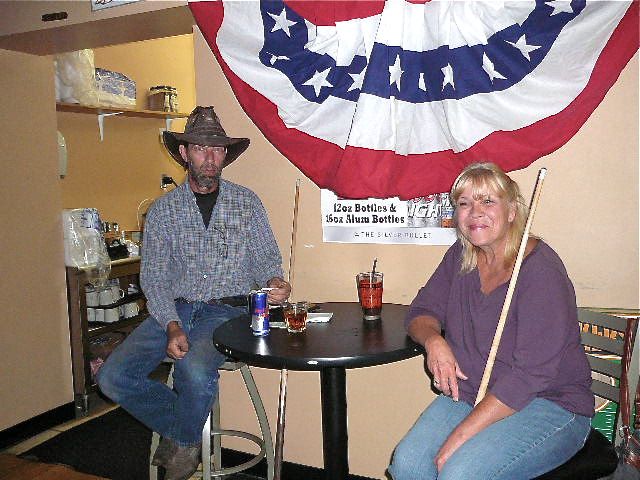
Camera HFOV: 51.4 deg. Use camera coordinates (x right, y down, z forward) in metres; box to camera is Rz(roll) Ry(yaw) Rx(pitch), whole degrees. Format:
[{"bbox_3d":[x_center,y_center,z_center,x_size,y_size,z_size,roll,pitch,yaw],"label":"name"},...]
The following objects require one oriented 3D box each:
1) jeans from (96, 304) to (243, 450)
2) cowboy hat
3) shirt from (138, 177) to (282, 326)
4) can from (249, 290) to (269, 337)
[{"bbox_3d":[-0.484,0.474,2.378,0.412,0.490,0.616,-2,5,7],"label":"jeans"},{"bbox_3d":[-0.419,-0.379,2.460,0.325,0.180,0.370,2,-2,-14],"label":"cowboy hat"},{"bbox_3d":[-0.413,0.029,2.486,0.540,0.519,0.435,-2,5,3],"label":"shirt"},{"bbox_3d":[-0.188,0.230,2.085,0.053,0.135,0.053,-3,5,-3],"label":"can"}]

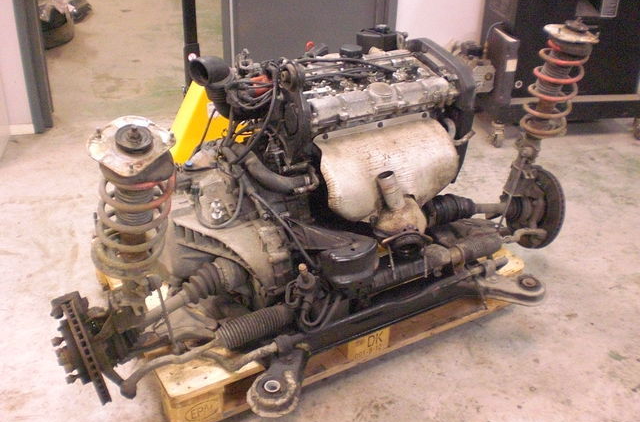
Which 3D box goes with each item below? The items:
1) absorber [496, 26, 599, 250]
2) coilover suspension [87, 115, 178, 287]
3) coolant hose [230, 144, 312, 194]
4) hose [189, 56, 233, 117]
[{"bbox_3d":[0.748,-0.253,2.170,0.220,0.710,0.220,-13,33,-28],"label":"absorber"},{"bbox_3d":[-0.423,-0.019,1.500,0.185,0.380,0.185,7,39,-3],"label":"coilover suspension"},{"bbox_3d":[-0.134,-0.117,1.840,0.230,0.090,0.090,11,30,17],"label":"coolant hose"},{"bbox_3d":[-0.288,-0.328,1.770,0.088,0.150,0.120,26,38,37],"label":"hose"}]

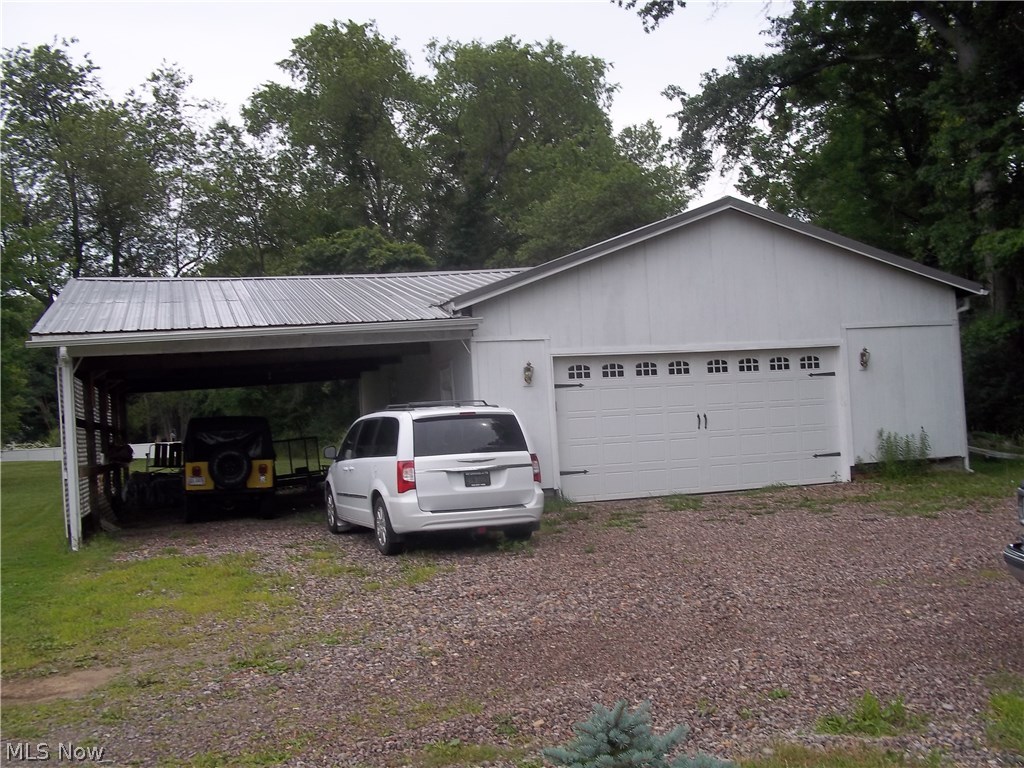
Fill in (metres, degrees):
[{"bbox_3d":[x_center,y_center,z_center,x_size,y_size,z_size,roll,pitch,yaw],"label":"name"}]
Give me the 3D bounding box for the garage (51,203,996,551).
[{"bbox_3d":[-0.668,-0.254,22.658,16.079,4.996,12.101,-3,-2,-17],"label":"garage"}]

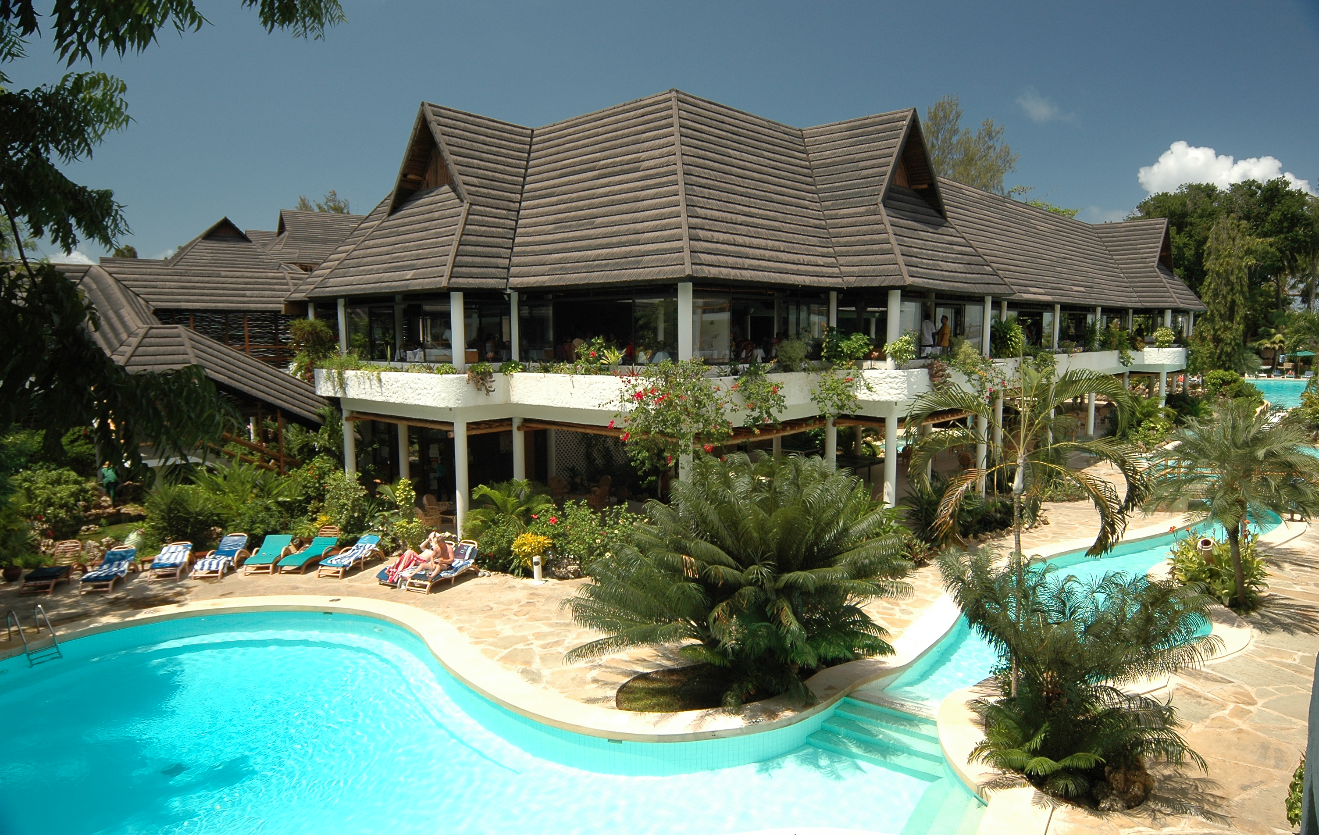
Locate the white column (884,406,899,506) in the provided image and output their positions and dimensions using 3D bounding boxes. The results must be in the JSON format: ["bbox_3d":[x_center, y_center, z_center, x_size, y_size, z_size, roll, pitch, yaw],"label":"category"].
[{"bbox_3d":[6.837,1.690,23.800,0.360,3.600,0.360,0,6,0],"label":"white column"}]

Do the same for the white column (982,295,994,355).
[{"bbox_3d":[10.730,-2.837,26.320,0.210,2.239,0.210,5,8,43],"label":"white column"}]

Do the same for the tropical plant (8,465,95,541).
[{"bbox_3d":[-17.892,2.466,23.800,2.100,1.900,2.000,-5,7,-37],"label":"tropical plant"}]

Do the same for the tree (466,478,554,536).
[{"bbox_3d":[-4.319,2.674,23.200,2.400,1.750,2.100,0,6,0],"label":"tree"}]

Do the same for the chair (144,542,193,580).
[{"bbox_3d":[-13.035,3.841,21.543,0.680,0.680,1.900,-2,6,-18],"label":"chair"}]

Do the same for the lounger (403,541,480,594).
[{"bbox_3d":[-5.529,3.799,20.548,0.680,0.880,1.900,3,7,30],"label":"lounger"}]

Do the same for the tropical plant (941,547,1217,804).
[{"bbox_3d":[5.826,3.462,11.200,3.400,2.700,3.200,0,6,0],"label":"tropical plant"}]

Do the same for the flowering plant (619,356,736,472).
[{"bbox_3d":[0.367,-0.038,19.801,2.750,2.750,1.700,0,6,0],"label":"flowering plant"}]

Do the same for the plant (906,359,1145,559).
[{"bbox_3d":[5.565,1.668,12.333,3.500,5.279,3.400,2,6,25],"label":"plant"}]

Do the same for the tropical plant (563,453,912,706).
[{"bbox_3d":[1.287,2.556,13.500,5.300,3.400,5.000,0,6,0],"label":"tropical plant"}]

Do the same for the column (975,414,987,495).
[{"bbox_3d":[11.596,1.210,29.000,0.350,3.400,0.350,0,6,0],"label":"column"}]

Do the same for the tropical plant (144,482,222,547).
[{"bbox_3d":[-13.908,2.772,23.500,2.100,1.850,2.000,0,6,0],"label":"tropical plant"}]

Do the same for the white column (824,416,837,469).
[{"bbox_3d":[4.957,1.545,23.284,0.310,3.233,0.310,5,8,43],"label":"white column"}]

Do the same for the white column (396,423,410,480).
[{"bbox_3d":[-9.253,1.433,29.197,0.355,3.550,0.355,0,6,0],"label":"white column"}]

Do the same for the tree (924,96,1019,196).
[{"bbox_3d":[18.457,-8.918,48.000,7.000,19.500,7.000,0,6,0],"label":"tree"}]

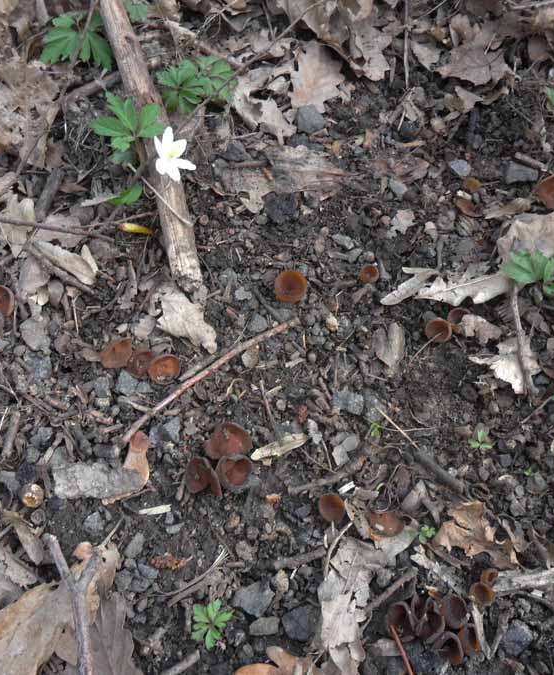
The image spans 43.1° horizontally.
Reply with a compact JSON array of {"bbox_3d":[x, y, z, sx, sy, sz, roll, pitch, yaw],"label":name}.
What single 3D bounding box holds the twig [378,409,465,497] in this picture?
[{"bbox_3d":[0.103,0.081,0.507,0.010,0.010,0.085,-37,66,-19],"label":"twig"}]

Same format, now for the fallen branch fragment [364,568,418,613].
[{"bbox_3d":[0.067,0.150,0.417,0.037,0.005,0.005,-32,63,-18],"label":"fallen branch fragment"}]

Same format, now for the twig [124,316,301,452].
[{"bbox_3d":[-0.043,0.030,0.492,0.152,0.008,0.007,-35,64,-20],"label":"twig"}]

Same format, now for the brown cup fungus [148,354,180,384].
[{"bbox_3d":[-0.087,0.025,0.538,0.025,0.014,0.024,0,60,0],"label":"brown cup fungus"}]

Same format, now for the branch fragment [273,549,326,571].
[{"bbox_3d":[0.015,0.148,0.471,0.035,0.006,0.006,-12,61,-7],"label":"branch fragment"}]

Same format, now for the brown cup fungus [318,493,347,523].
[{"bbox_3d":[0.037,0.118,0.483,0.019,0.014,0.018,0,60,0],"label":"brown cup fungus"}]

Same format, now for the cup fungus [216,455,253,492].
[{"bbox_3d":[-0.028,0.090,0.462,0.024,0.014,0.024,3,62,-6],"label":"cup fungus"}]

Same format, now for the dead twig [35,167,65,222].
[{"bbox_3d":[-0.192,-0.122,0.597,0.012,0.009,0.061,3,57,2],"label":"dead twig"}]

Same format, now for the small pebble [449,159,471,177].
[{"bbox_3d":[0.168,-0.156,0.644,0.020,0.010,0.015,0,60,0],"label":"small pebble"}]

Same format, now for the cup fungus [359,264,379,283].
[{"bbox_3d":[0.071,-0.050,0.543,0.015,0.012,0.015,0,58,0],"label":"cup fungus"}]

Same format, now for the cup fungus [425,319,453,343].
[{"bbox_3d":[0.121,-0.005,0.524,0.021,0.013,0.021,-3,62,5],"label":"cup fungus"}]

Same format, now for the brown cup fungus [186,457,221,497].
[{"bbox_3d":[-0.048,0.091,0.461,0.024,0.015,0.024,0,77,0],"label":"brown cup fungus"}]

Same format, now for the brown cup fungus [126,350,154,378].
[{"bbox_3d":[-0.106,0.021,0.540,0.022,0.014,0.021,0,60,0],"label":"brown cup fungus"}]

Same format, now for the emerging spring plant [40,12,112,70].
[{"bbox_3d":[-0.190,-0.279,0.661,0.061,0.030,0.054,0,58,0],"label":"emerging spring plant"}]

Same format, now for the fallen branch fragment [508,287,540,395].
[{"bbox_3d":[0.176,0.001,0.502,0.008,0.008,0.089,3,58,2],"label":"fallen branch fragment"}]

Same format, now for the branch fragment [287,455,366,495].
[{"bbox_3d":[0.033,0.091,0.465,0.056,0.007,0.006,-20,59,-13],"label":"branch fragment"}]

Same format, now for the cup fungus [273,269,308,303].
[{"bbox_3d":[0.010,-0.038,0.532,0.025,0.017,0.025,0,58,0],"label":"cup fungus"}]

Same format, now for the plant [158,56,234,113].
[{"bbox_3d":[-0.079,-0.246,0.684,0.076,0.032,0.055,0,60,0],"label":"plant"}]

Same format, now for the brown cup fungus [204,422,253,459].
[{"bbox_3d":[-0.033,0.070,0.475,0.033,0.018,0.027,1,77,-3],"label":"brown cup fungus"}]

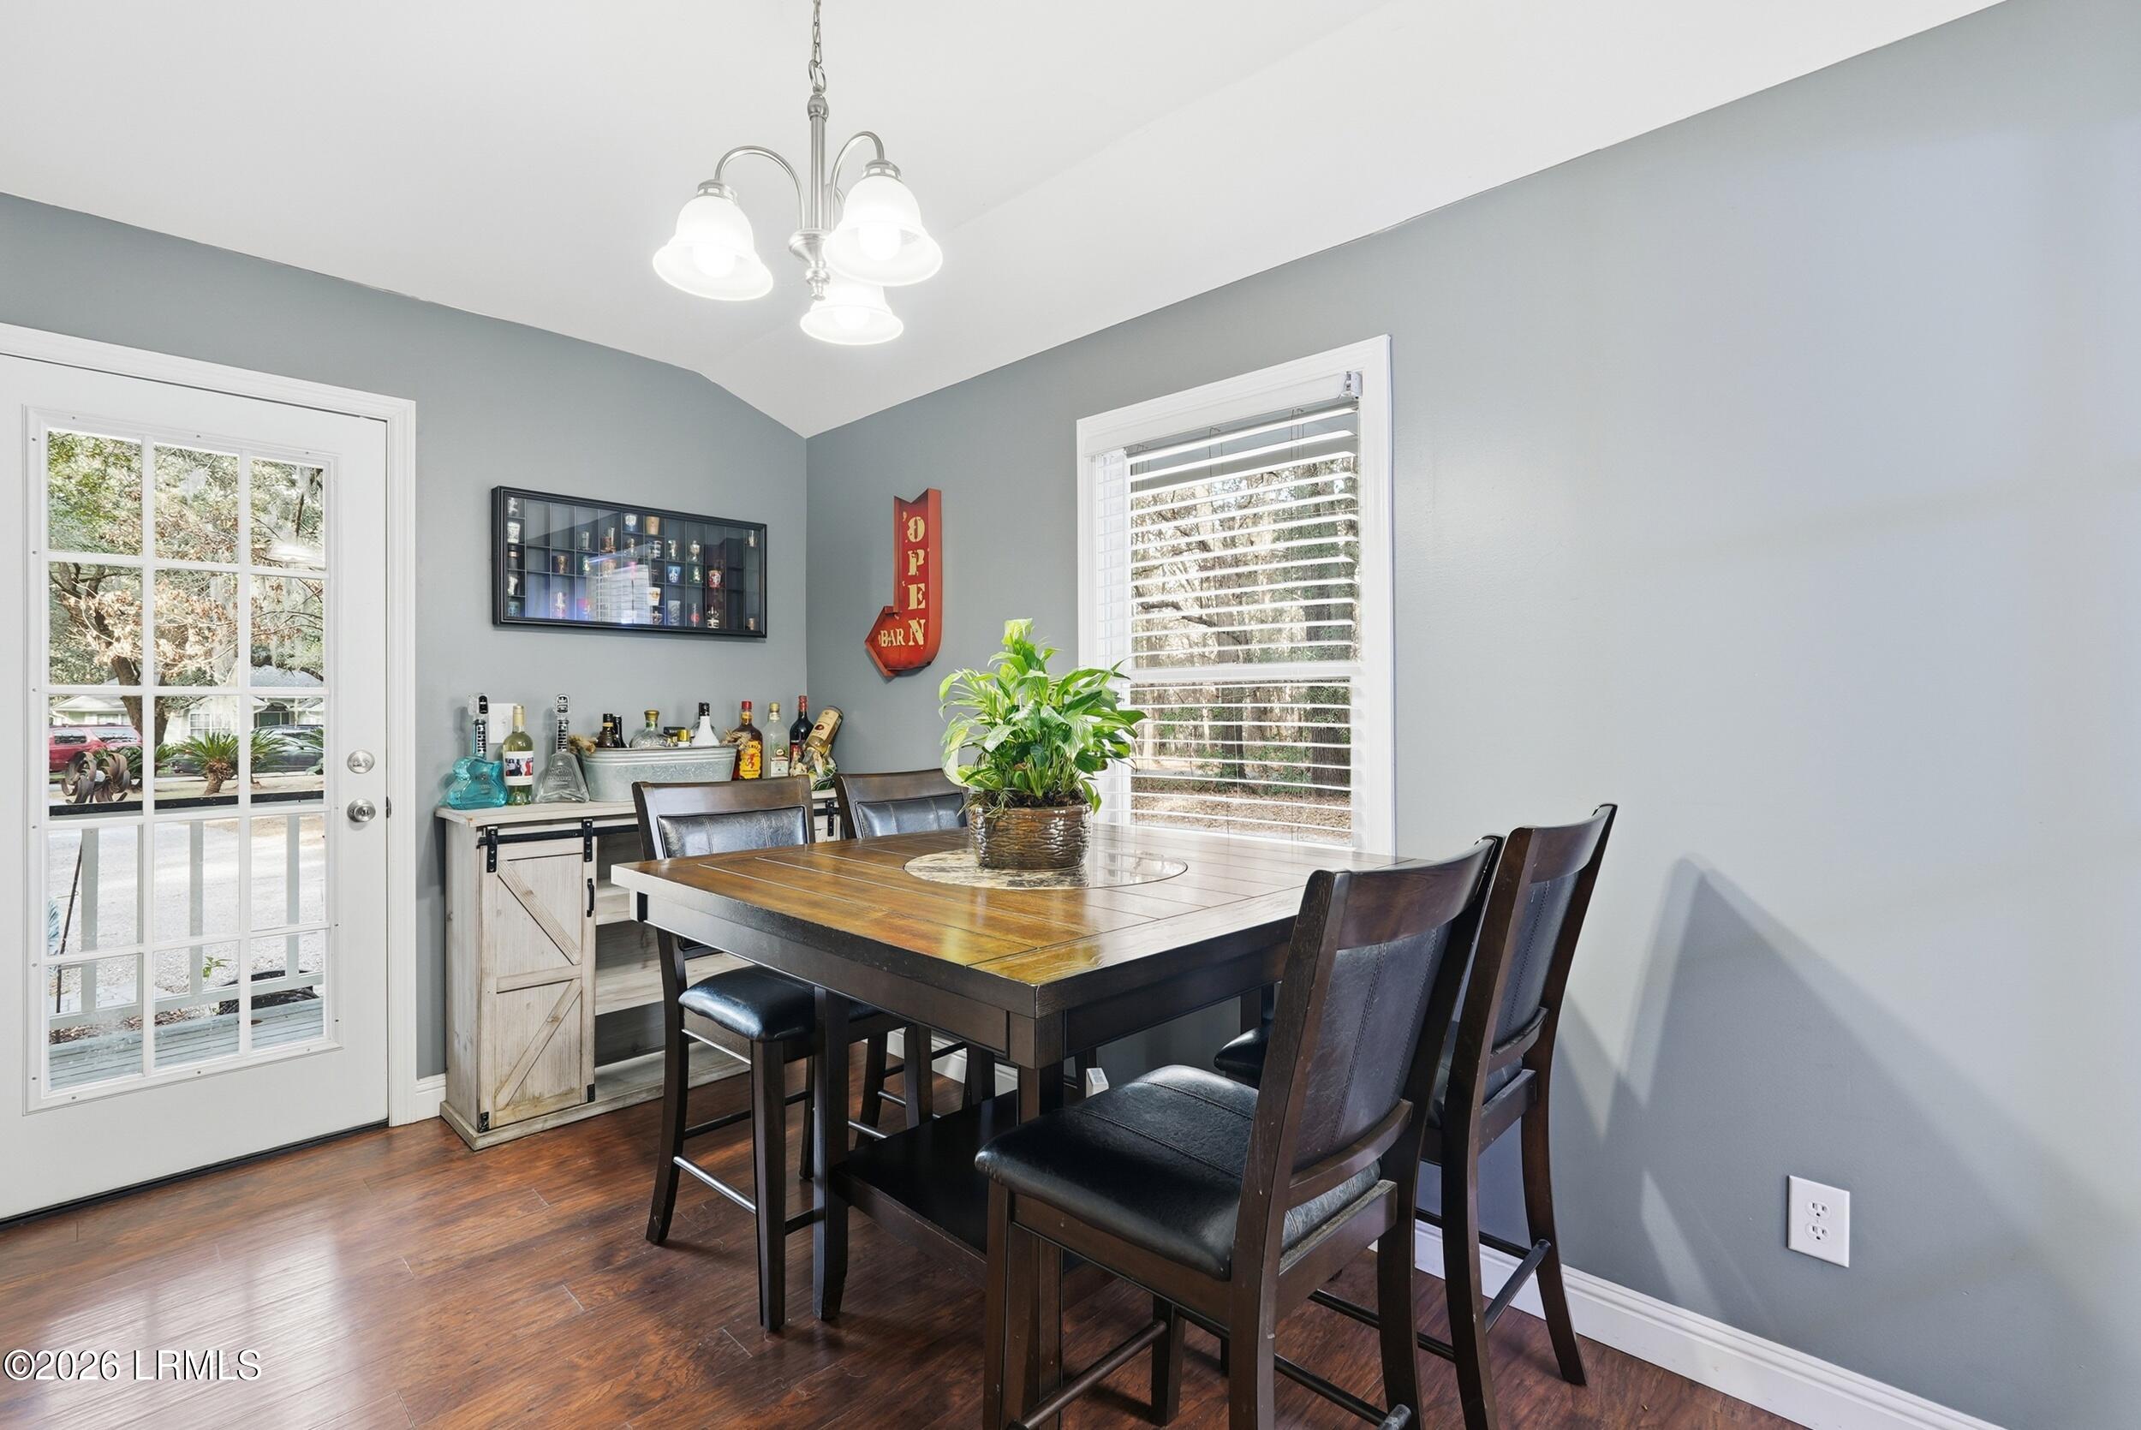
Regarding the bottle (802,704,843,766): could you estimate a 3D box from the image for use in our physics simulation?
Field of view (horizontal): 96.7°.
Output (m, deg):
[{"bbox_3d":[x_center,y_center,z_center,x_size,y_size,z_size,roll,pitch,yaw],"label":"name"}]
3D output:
[{"bbox_3d":[-0.929,0.082,3.580,0.075,0.252,0.075,27,0,-13],"label":"bottle"}]

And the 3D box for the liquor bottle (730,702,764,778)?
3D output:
[{"bbox_3d":[-1.168,0.117,3.440,0.108,0.322,0.108,0,0,-32],"label":"liquor bottle"}]

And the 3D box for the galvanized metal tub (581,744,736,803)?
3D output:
[{"bbox_3d":[-1.385,0.199,3.240,0.245,0.158,0.530,0,0,43],"label":"galvanized metal tub"}]

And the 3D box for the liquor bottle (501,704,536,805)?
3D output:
[{"bbox_3d":[-1.716,0.125,2.965,0.080,0.308,0.080,0,0,-38],"label":"liquor bottle"}]

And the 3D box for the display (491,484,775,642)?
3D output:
[{"bbox_3d":[-1.473,-0.495,3.273,0.075,0.424,0.894,0,0,43],"label":"display"}]

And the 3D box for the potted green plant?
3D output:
[{"bbox_3d":[-0.058,0.054,1.900,0.410,0.485,0.390,0,0,0],"label":"potted green plant"}]

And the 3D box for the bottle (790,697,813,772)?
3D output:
[{"bbox_3d":[-1.030,0.104,3.670,0.096,0.345,0.096,0,0,-32],"label":"bottle"}]

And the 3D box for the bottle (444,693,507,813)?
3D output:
[{"bbox_3d":[-1.766,0.110,2.840,0.070,0.340,0.142,0,0,32],"label":"bottle"}]

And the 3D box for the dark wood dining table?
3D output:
[{"bbox_3d":[-0.057,0.748,1.883,1.200,0.905,1.180,0,0,44],"label":"dark wood dining table"}]

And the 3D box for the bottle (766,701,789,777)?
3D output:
[{"bbox_3d":[-1.097,0.117,3.540,0.088,0.320,0.088,0,0,-35],"label":"bottle"}]

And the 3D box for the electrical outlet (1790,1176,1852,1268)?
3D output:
[{"bbox_3d":[1.260,0.851,1.603,0.080,0.124,0.008,0,0,43],"label":"electrical outlet"}]

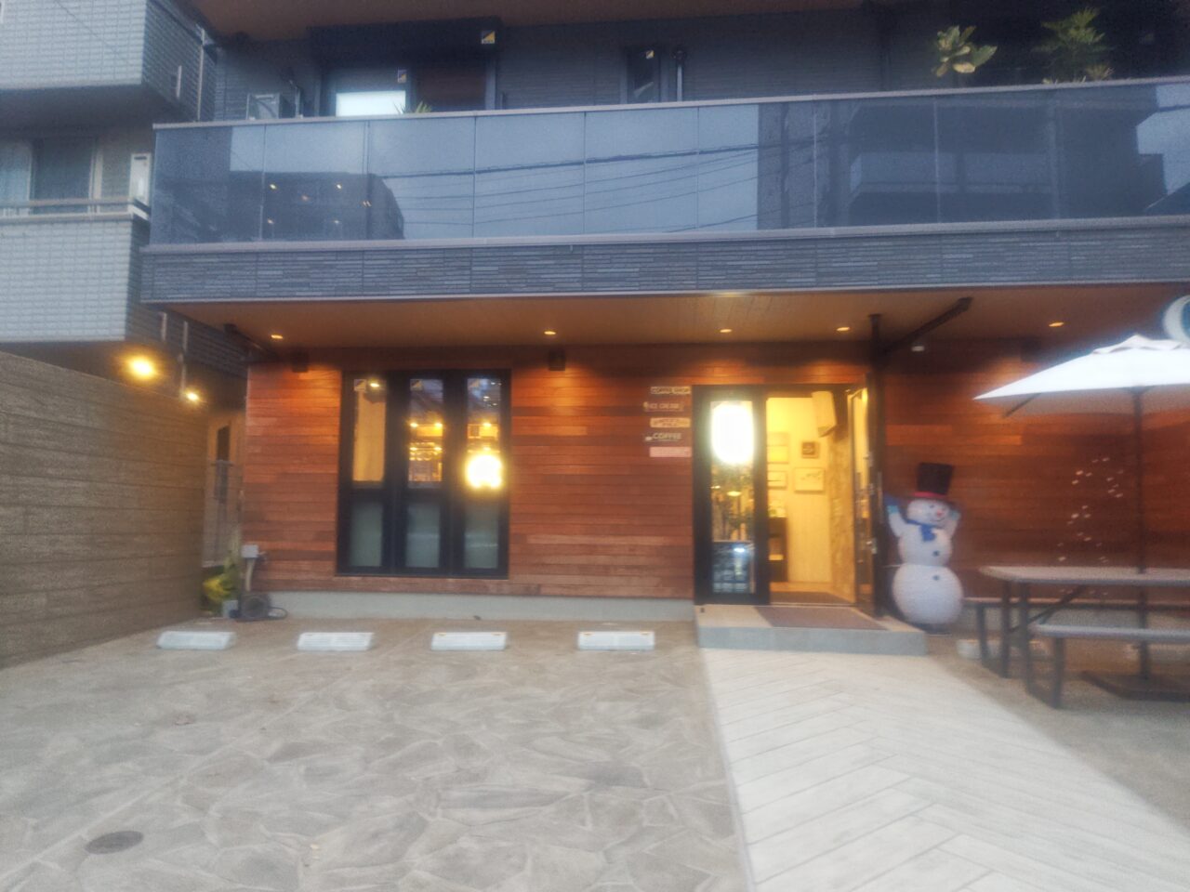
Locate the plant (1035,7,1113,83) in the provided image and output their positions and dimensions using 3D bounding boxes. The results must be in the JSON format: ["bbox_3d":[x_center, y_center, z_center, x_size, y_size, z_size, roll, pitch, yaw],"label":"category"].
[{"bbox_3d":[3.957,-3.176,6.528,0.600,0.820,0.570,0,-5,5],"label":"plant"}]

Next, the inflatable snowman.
[{"bbox_3d":[2.942,0.906,7.058,0.690,1.490,0.580,0,-5,4],"label":"inflatable snowman"}]

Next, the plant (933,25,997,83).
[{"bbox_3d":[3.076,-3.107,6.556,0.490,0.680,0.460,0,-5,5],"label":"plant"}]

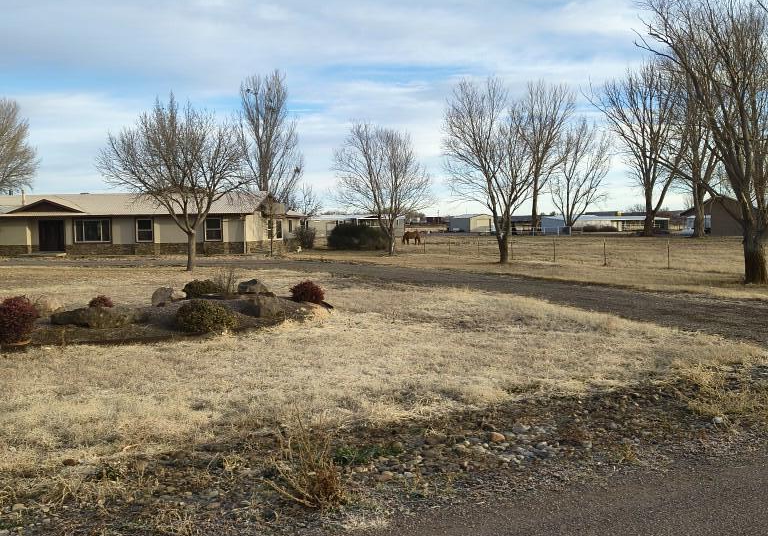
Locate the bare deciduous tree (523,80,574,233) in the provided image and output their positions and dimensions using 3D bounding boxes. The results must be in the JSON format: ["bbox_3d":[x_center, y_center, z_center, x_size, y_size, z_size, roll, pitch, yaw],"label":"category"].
[{"bbox_3d":[25.947,-17.562,117.000,8.530,24.210,8.530,0,3,13],"label":"bare deciduous tree"}]

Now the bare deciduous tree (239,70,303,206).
[{"bbox_3d":[-10.649,-10.247,70.000,5.940,16.900,5.640,-1,3,-8],"label":"bare deciduous tree"}]

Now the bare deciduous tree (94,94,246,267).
[{"bbox_3d":[-9.052,-3.678,31.500,6.260,7.590,5.950,-2,3,-16],"label":"bare deciduous tree"}]

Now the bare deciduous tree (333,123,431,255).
[{"bbox_3d":[-0.164,-5.204,48.500,6.300,8.680,5.980,-1,3,0],"label":"bare deciduous tree"}]

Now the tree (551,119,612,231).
[{"bbox_3d":[30.558,-14.501,115.000,9.750,18.120,9.270,0,3,15],"label":"tree"}]

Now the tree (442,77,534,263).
[{"bbox_3d":[5.200,-4.894,36.800,4.490,9.270,4.260,0,3,8],"label":"tree"}]

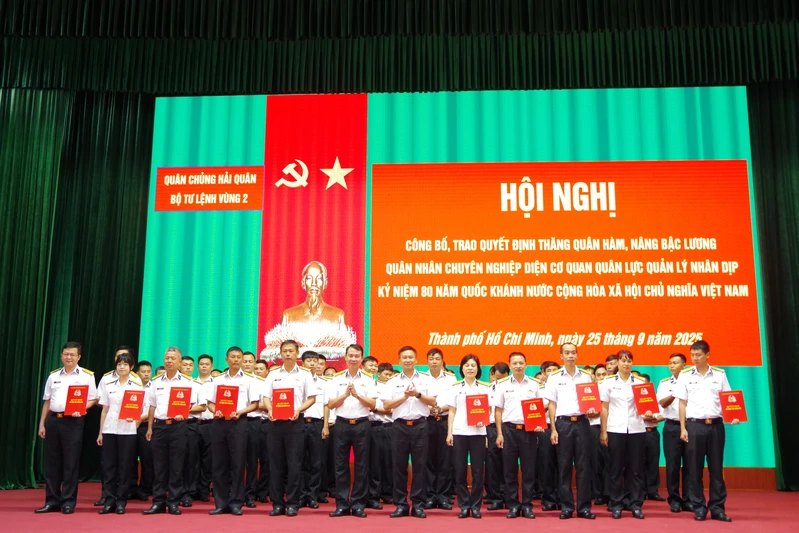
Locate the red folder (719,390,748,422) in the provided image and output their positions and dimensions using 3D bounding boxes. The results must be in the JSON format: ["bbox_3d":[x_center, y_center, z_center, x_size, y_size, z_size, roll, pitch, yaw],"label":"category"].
[{"bbox_3d":[3.263,1.372,7.800,0.222,0.307,0.015,-6,-21,10],"label":"red folder"}]

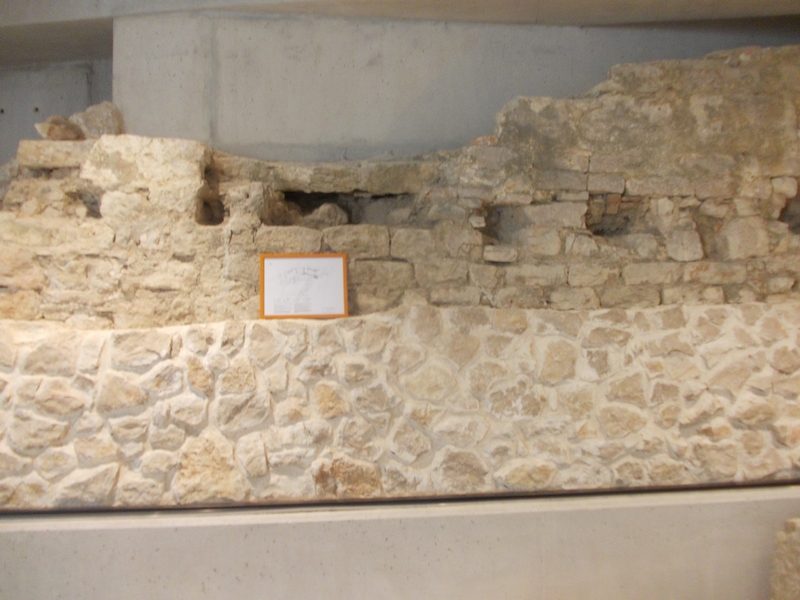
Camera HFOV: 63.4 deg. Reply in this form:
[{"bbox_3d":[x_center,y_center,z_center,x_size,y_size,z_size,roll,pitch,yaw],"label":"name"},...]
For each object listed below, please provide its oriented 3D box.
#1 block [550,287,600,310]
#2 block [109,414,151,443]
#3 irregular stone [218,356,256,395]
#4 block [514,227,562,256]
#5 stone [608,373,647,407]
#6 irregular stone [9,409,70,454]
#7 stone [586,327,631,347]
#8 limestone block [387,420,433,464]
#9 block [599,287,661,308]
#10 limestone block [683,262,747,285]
[{"bbox_3d":[0.916,-0.005,3.495,0.265,0.125,0.170,-1,-3,-4],"label":"block"},{"bbox_3d":[-1.391,0.652,3.364,0.203,0.151,0.130,0,2,-6],"label":"block"},{"bbox_3d":[-0.851,0.392,3.419,0.190,0.194,0.134,0,2,-6],"label":"irregular stone"},{"bbox_3d":[0.731,-0.307,3.503,0.253,0.157,0.180,-1,-3,-4],"label":"block"},{"bbox_3d":[1.260,0.497,3.657,0.217,0.186,0.141,0,2,-6],"label":"stone"},{"bbox_3d":[-1.864,0.673,3.424,0.301,0.235,0.200,-1,3,-4],"label":"irregular stone"},{"bbox_3d":[1.063,0.189,3.360,0.225,0.100,0.140,-1,-3,-4],"label":"stone"},{"bbox_3d":[0.053,0.715,3.269,0.214,0.202,0.150,0,-1,-6],"label":"limestone block"},{"bbox_3d":[1.181,-0.012,3.436,0.327,0.114,0.180,0,-1,-7],"label":"block"},{"bbox_3d":[1.643,-0.138,3.500,0.361,0.116,0.190,0,-1,-7],"label":"limestone block"}]

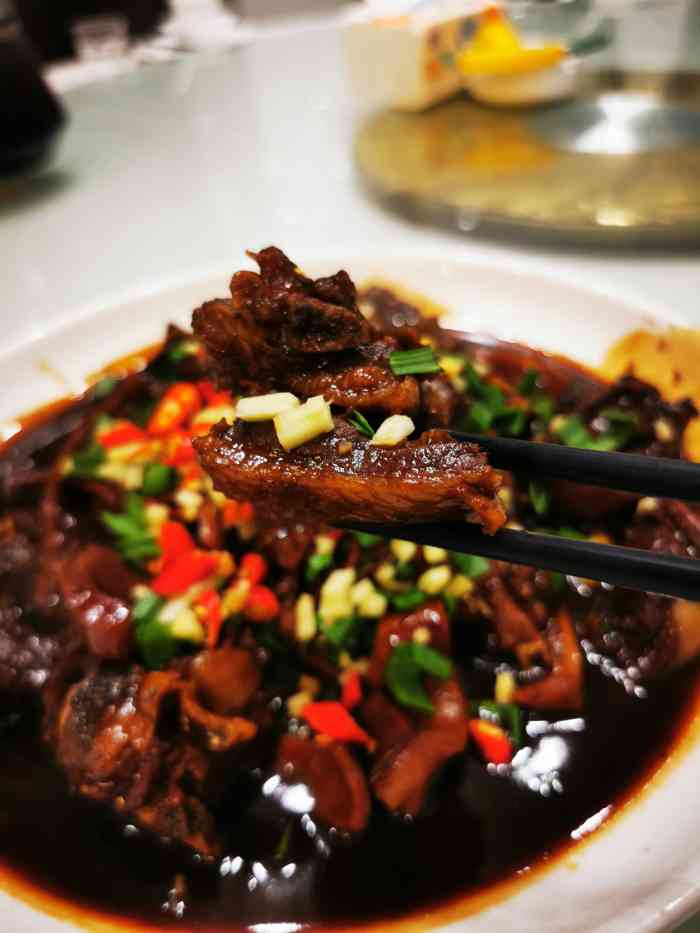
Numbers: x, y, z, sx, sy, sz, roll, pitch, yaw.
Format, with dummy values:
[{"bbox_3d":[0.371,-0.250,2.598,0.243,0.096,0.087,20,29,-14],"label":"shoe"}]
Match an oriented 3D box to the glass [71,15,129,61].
[{"bbox_3d":[-0.342,-0.584,1.000,0.074,0.062,0.074,-3,40,0],"label":"glass"}]

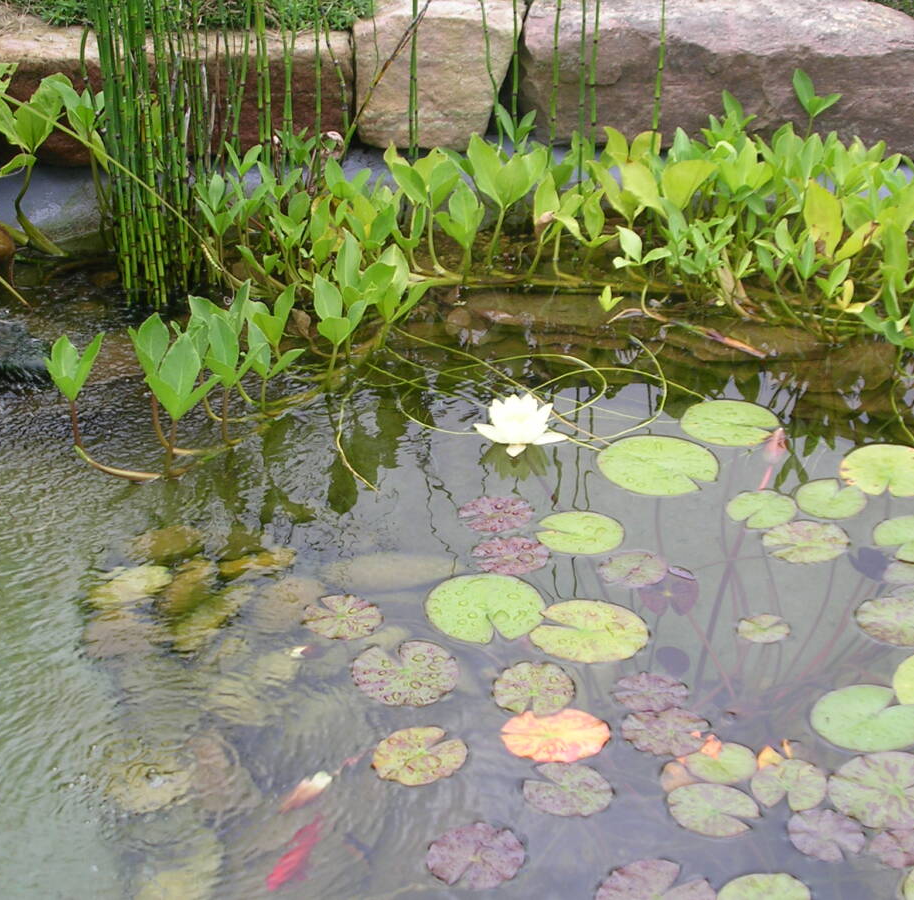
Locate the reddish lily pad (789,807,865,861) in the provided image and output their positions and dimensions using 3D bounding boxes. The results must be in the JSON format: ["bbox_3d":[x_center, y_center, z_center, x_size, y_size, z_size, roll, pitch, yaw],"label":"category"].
[{"bbox_3d":[0.360,0.376,2.267,0.072,0.010,0.081,-14,33,-23],"label":"reddish lily pad"}]

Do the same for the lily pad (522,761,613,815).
[{"bbox_3d":[0.110,0.341,2.329,0.091,0.010,0.084,19,35,29],"label":"lily pad"}]

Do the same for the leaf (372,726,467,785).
[{"bbox_3d":[-0.037,0.296,2.256,0.096,0.012,0.085,-22,37,-34],"label":"leaf"}]

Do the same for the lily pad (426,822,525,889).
[{"bbox_3d":[0.017,0.369,2.127,0.089,0.014,0.094,0,30,0],"label":"lily pad"}]

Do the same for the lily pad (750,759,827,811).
[{"bbox_3d":[0.334,0.336,2.337,0.074,0.010,0.084,7,30,11],"label":"lily pad"}]

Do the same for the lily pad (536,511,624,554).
[{"bbox_3d":[0.139,0.091,2.613,0.098,0.012,0.093,0,30,0],"label":"lily pad"}]

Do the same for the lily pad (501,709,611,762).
[{"bbox_3d":[0.103,0.296,2.408,0.113,0.010,0.092,1,30,2],"label":"lily pad"}]

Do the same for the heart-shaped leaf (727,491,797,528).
[{"bbox_3d":[0.348,0.065,2.658,0.074,0.012,0.090,23,37,34],"label":"heart-shaped leaf"}]

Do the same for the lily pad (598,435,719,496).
[{"bbox_3d":[0.251,0.018,2.896,0.161,0.012,0.149,0,29,0],"label":"lily pad"}]

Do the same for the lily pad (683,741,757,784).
[{"bbox_3d":[0.266,0.317,2.357,0.077,0.012,0.075,3,29,5],"label":"lily pad"}]

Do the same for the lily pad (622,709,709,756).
[{"bbox_3d":[0.217,0.292,2.402,0.090,0.012,0.088,0,29,0],"label":"lily pad"}]

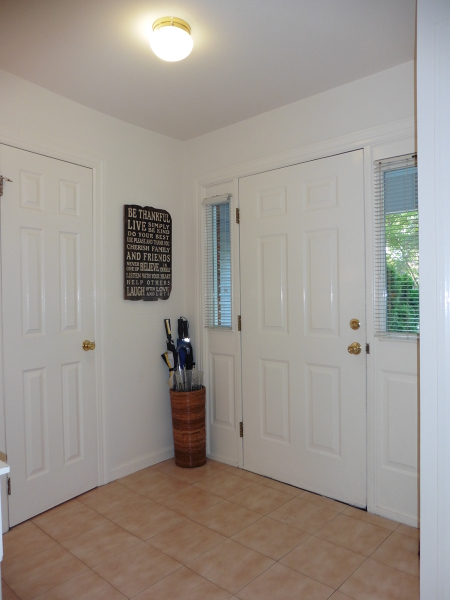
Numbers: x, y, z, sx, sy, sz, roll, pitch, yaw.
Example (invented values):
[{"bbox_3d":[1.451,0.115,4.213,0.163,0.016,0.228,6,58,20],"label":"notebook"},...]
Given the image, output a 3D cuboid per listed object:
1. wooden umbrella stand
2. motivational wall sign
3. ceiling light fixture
[{"bbox_3d":[-0.268,0.924,3.077,0.262,0.550,0.262,-1,1,0],"label":"wooden umbrella stand"},{"bbox_3d":[-0.537,-0.327,2.974,0.022,0.662,0.430,0,2,40],"label":"motivational wall sign"},{"bbox_3d":[-0.238,-1.155,1.876,0.192,0.128,0.192,-1,1,0],"label":"ceiling light fixture"}]

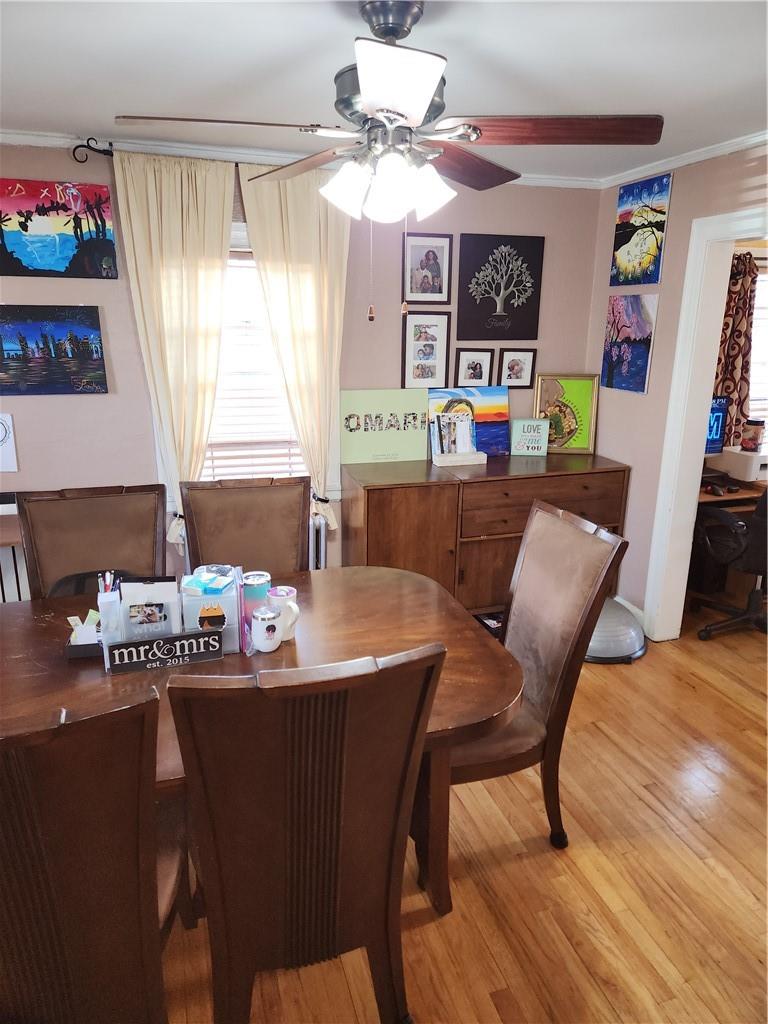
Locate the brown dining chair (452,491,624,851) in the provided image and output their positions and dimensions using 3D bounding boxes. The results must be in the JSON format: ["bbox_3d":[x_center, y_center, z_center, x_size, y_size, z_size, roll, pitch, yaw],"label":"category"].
[{"bbox_3d":[0.336,0.571,2.334,0.670,1.080,0.540,-5,17,-17],"label":"brown dining chair"}]

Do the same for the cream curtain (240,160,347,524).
[{"bbox_3d":[-0.440,-0.775,3.539,0.540,1.830,0.100,-5,17,-18],"label":"cream curtain"}]

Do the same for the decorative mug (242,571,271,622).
[{"bbox_3d":[-0.405,0.293,2.176,0.088,0.175,0.088,-5,17,-18],"label":"decorative mug"}]

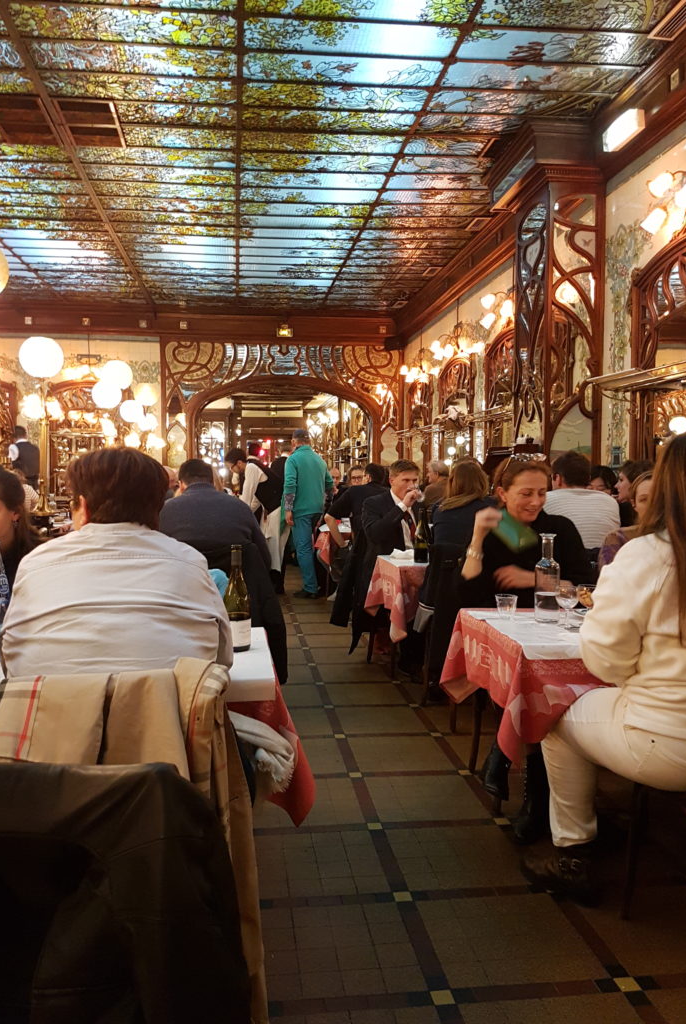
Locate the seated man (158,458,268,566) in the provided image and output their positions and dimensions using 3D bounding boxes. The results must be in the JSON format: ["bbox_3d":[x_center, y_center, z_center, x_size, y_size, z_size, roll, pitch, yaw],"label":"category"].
[{"bbox_3d":[-0.677,0.383,3.748,0.600,1.300,0.800,1,3,-8],"label":"seated man"}]

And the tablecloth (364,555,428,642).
[{"bbox_3d":[0.687,0.641,4.341,0.950,0.750,0.580,0,3,-8],"label":"tablecloth"}]

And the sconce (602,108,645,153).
[{"bbox_3d":[1.757,-2.378,4.800,0.090,0.110,0.330,0,3,-8],"label":"sconce"}]

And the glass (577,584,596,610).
[{"bbox_3d":[0.787,0.308,2.460,0.076,0.130,0.076,0,3,-8],"label":"glass"}]

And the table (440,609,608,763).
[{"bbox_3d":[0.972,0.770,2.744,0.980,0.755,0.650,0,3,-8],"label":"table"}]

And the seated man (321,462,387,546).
[{"bbox_3d":[0.092,0.277,6.045,0.580,1.310,0.800,1,3,-14],"label":"seated man"}]

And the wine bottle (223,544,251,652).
[{"bbox_3d":[-0.288,0.230,2.099,0.080,0.298,0.080,1,3,-8],"label":"wine bottle"}]

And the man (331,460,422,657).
[{"bbox_3d":[0.344,0.338,4.971,0.600,1.320,0.780,0,3,-27],"label":"man"}]

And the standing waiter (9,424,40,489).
[{"bbox_3d":[-3.934,-0.177,9.500,0.500,1.770,0.360,-2,4,-38],"label":"standing waiter"}]

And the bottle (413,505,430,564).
[{"bbox_3d":[0.429,0.126,4.190,0.083,0.295,0.083,0,3,-8],"label":"bottle"}]

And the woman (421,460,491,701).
[{"bbox_3d":[0.607,0.382,3.970,0.480,1.310,0.760,0,3,-6],"label":"woman"}]

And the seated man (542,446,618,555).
[{"bbox_3d":[1.166,0.375,4.077,0.540,1.370,0.780,1,3,-15],"label":"seated man"}]

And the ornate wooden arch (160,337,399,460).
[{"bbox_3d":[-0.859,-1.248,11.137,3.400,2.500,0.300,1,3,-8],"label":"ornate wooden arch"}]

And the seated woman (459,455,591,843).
[{"bbox_3d":[0.752,0.444,2.991,0.570,1.330,0.780,1,3,-15],"label":"seated woman"}]

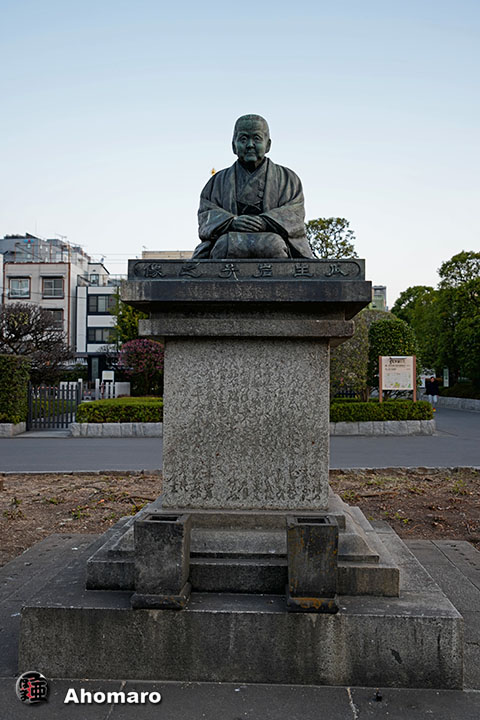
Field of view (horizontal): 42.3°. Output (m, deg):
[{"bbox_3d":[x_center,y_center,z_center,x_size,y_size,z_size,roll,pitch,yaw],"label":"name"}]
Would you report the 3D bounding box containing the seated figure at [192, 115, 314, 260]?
[{"bbox_3d":[0.079,-0.967,3.644,0.712,0.970,0.740,0,-2,3],"label":"seated figure"}]

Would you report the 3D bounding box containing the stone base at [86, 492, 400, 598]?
[{"bbox_3d":[0.047,0.957,3.607,1.464,0.334,1.399,0,-2,3],"label":"stone base"}]

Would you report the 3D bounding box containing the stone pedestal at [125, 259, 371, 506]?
[{"bbox_3d":[0.054,0.154,3.636,1.240,1.271,1.175,0,-2,3],"label":"stone pedestal"}]

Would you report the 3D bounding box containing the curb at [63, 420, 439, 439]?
[{"bbox_3d":[0.475,1.726,15.571,9.135,0.366,0.400,1,-2,-9],"label":"curb"}]

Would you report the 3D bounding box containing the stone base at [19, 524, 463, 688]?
[{"bbox_3d":[0.044,1.275,3.596,1.910,0.303,1.845,0,-2,3],"label":"stone base"}]

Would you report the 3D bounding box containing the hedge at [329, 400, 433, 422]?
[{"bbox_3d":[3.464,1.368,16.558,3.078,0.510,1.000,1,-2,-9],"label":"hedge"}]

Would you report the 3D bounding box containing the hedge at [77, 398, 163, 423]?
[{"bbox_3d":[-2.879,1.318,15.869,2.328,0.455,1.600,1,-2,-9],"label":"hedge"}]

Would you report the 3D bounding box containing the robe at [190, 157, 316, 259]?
[{"bbox_3d":[0.077,-0.840,3.639,0.712,0.716,0.740,0,-2,3],"label":"robe"}]

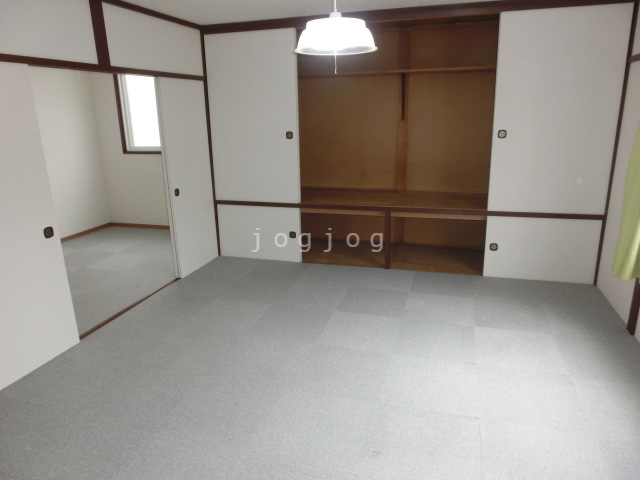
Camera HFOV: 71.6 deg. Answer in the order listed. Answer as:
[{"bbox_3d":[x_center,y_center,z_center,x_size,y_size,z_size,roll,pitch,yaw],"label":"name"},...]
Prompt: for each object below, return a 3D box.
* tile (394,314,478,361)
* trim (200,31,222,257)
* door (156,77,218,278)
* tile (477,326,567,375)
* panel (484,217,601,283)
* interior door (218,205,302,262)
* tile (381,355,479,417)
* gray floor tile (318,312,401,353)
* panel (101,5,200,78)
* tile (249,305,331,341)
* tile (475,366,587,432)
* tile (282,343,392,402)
[{"bbox_3d":[0.751,0.646,2.905,0.500,0.010,0.500,3,17,16],"label":"tile"},{"bbox_3d":[-1.077,-0.873,4.429,0.045,2.174,0.045,3,17,16],"label":"trim"},{"bbox_3d":[-1.234,-0.587,4.240,0.040,1.770,0.710,4,17,16],"label":"door"},{"bbox_3d":[1.229,0.674,2.768,0.500,0.010,0.500,3,17,16],"label":"tile"},{"bbox_3d":[1.883,0.078,3.818,0.872,0.557,0.030,3,17,16],"label":"panel"},{"bbox_3d":[-0.622,-0.073,4.604,0.925,0.572,0.035,3,17,16],"label":"interior door"},{"bbox_3d":[0.612,0.779,2.446,0.500,0.010,0.500,3,17,16],"label":"tile"},{"bbox_3d":[0.293,0.639,3.103,0.500,0.010,0.500,4,17,16],"label":"gray floor tile"},{"bbox_3d":[-1.325,-1.611,3.685,0.030,0.420,1.250,4,17,16],"label":"panel"},{"bbox_3d":[-0.186,0.609,3.242,0.500,0.010,0.500,4,17,16],"label":"tile"},{"bbox_3d":[1.109,0.837,2.365,0.500,0.010,0.500,4,17,16],"label":"tile"},{"bbox_3d":[0.134,0.750,2.584,0.500,0.010,0.500,3,17,16],"label":"tile"}]

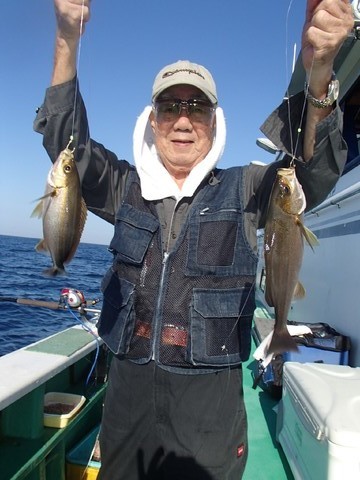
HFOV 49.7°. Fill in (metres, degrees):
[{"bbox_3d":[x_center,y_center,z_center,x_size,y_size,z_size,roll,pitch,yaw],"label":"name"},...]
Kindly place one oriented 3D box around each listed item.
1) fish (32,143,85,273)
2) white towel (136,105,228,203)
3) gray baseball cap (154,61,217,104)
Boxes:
[{"bbox_3d":[-0.268,-0.064,0.870,0.115,0.290,0.055,6,-2,-12],"label":"fish"},{"bbox_3d":[0.000,-0.222,1.000,0.240,0.250,0.200,5,-2,0],"label":"white towel"},{"bbox_3d":[0.014,-0.398,0.985,0.172,0.138,0.255,5,5,1],"label":"gray baseball cap"}]

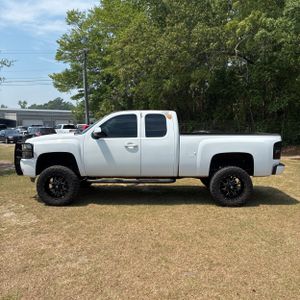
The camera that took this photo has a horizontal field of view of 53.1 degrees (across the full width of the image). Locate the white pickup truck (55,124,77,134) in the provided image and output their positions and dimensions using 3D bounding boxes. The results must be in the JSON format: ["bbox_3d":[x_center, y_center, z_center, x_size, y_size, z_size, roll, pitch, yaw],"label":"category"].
[{"bbox_3d":[-10.200,-2.165,36.944,2.000,1.900,5.600,4,6,41],"label":"white pickup truck"}]

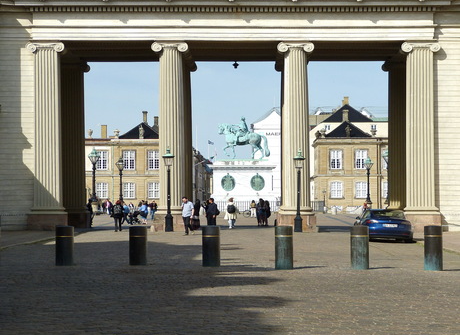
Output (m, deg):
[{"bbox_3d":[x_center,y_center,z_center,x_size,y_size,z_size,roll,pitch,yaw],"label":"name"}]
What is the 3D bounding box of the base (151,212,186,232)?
[{"bbox_3d":[-3.129,2.880,60.400,2.050,1.000,2.000,0,-2,1],"label":"base"}]

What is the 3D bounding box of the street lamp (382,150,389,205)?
[{"bbox_3d":[18.526,1.442,134.000,1.300,7.000,1.300,0,-2,1],"label":"street lamp"}]

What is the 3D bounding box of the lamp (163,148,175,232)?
[{"bbox_3d":[-3.133,1.111,58.800,0.620,4.380,0.620,0,-2,1],"label":"lamp"}]

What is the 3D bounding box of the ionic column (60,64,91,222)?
[{"bbox_3d":[-9.522,-1.417,69.800,2.080,9.950,2.000,0,-2,1],"label":"ionic column"}]

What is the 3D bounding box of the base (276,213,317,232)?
[{"bbox_3d":[3.495,2.904,59.800,2.030,0.930,2.000,0,-2,1],"label":"base"}]

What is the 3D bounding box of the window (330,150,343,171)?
[{"bbox_3d":[15.499,-1.118,166.000,1.850,2.900,0.300,0,-2,1],"label":"window"}]

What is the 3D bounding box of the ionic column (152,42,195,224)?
[{"bbox_3d":[-3.020,-1.556,58.300,1.903,9.643,1.850,0,-2,1],"label":"ionic column"}]

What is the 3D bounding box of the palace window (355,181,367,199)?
[{"bbox_3d":[18.641,3.260,162.000,1.700,2.450,0.250,0,-2,1],"label":"palace window"}]

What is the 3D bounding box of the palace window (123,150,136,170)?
[{"bbox_3d":[-14.847,-1.139,169.000,2.000,2.950,0.300,0,-2,1],"label":"palace window"}]

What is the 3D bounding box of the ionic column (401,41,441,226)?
[{"bbox_3d":[10.050,-1.646,60.100,2.080,9.950,2.000,0,-2,1],"label":"ionic column"}]

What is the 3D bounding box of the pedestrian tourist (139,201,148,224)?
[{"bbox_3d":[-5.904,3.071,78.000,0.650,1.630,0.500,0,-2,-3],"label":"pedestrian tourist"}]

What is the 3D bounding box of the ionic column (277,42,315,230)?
[{"bbox_3d":[3.404,-1.561,58.500,1.903,9.643,1.850,0,-2,1],"label":"ionic column"}]

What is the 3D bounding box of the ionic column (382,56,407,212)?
[{"bbox_3d":[10.357,-1.612,69.500,1.950,9.600,1.950,0,-2,1],"label":"ionic column"}]

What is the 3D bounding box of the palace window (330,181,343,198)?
[{"bbox_3d":[15.499,3.268,166.000,1.780,2.400,0.300,0,-2,1],"label":"palace window"}]

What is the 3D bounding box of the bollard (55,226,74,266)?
[{"bbox_3d":[-3.995,1.912,27.700,0.430,0.950,0.430,0,-2,1],"label":"bollard"}]

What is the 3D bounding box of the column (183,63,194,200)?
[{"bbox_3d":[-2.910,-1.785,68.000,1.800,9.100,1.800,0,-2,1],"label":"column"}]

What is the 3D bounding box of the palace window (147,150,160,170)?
[{"bbox_3d":[-11.239,-1.139,169.000,2.000,2.950,0.300,0,-2,1],"label":"palace window"}]

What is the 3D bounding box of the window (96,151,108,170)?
[{"bbox_3d":[-19.574,-1.016,176.000,1.863,2.926,0.250,0,-2,1],"label":"window"}]

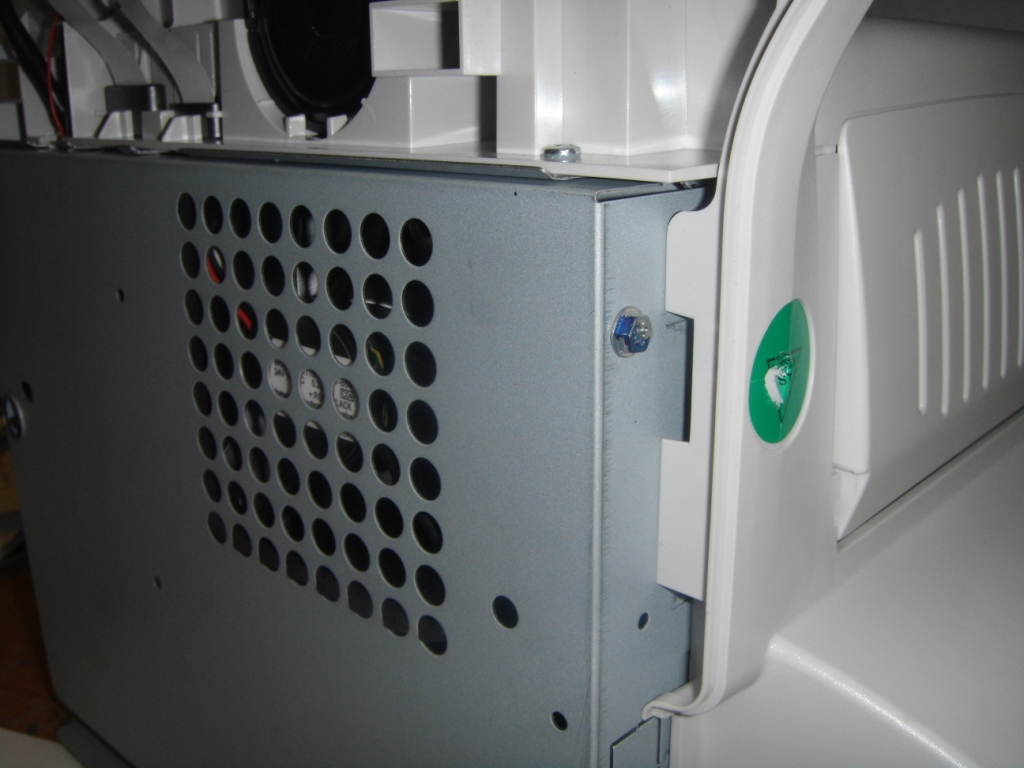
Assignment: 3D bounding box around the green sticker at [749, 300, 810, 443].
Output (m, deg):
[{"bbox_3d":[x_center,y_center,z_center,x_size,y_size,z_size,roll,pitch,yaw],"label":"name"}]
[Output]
[{"bbox_3d":[0.051,-0.002,0.196,0.001,0.027,0.027,14,22,41],"label":"green sticker"}]

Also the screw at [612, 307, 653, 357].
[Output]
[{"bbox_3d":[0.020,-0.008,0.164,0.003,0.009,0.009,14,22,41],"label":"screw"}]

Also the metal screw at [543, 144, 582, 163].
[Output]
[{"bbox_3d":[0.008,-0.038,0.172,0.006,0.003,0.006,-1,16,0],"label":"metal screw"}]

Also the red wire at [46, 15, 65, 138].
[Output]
[{"bbox_3d":[-0.127,-0.086,0.289,0.006,0.033,0.004,14,22,41],"label":"red wire"}]

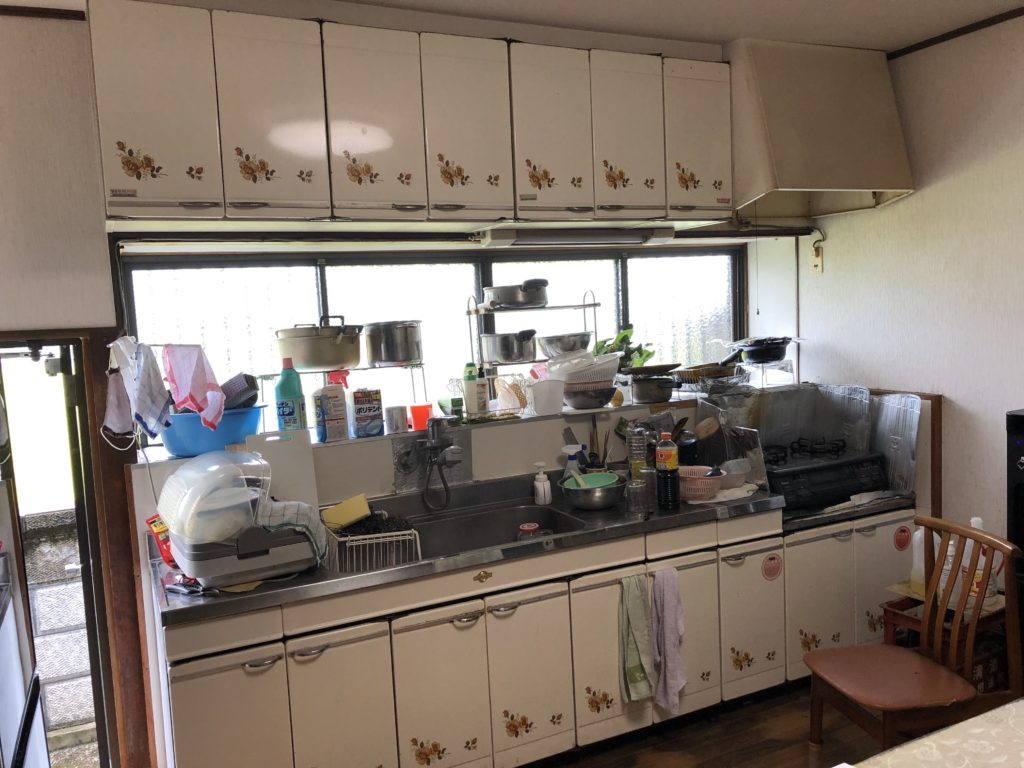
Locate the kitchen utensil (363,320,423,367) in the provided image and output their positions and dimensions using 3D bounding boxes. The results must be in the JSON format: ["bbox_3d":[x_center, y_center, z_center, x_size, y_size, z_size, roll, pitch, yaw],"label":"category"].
[{"bbox_3d":[-0.437,-0.148,3.066,0.205,0.160,0.205,-3,5,0],"label":"kitchen utensil"}]

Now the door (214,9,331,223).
[{"bbox_3d":[-0.681,-0.756,2.365,0.297,0.561,0.030,-5,6,-25],"label":"door"}]

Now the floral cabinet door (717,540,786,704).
[{"bbox_3d":[0.873,0.848,3.014,0.298,0.558,0.025,-5,6,-25],"label":"floral cabinet door"}]

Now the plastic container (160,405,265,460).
[{"bbox_3d":[-0.981,0.149,2.745,0.345,0.147,0.345,-5,6,-25],"label":"plastic container"}]

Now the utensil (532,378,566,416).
[{"bbox_3d":[0.135,0.056,3.280,0.120,0.124,0.120,-2,6,0],"label":"utensil"}]

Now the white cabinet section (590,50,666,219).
[{"bbox_3d":[0.402,-0.853,2.870,0.298,0.559,0.022,-5,6,-25],"label":"white cabinet section"}]

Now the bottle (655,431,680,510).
[{"bbox_3d":[0.553,0.304,2.925,0.080,0.268,0.080,-2,6,0],"label":"bottle"}]

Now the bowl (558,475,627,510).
[{"bbox_3d":[0.295,0.395,3.010,0.253,0.092,0.253,-2,6,0],"label":"bowl"}]

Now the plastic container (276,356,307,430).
[{"bbox_3d":[-0.753,0.061,2.819,0.092,0.282,0.068,-2,6,10],"label":"plastic container"}]

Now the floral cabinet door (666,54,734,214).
[{"bbox_3d":[0.672,-0.878,2.998,0.298,0.559,0.022,-5,6,-25],"label":"floral cabinet door"}]

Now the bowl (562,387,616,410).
[{"bbox_3d":[0.293,0.050,3.217,0.210,0.082,0.210,-3,6,0],"label":"bowl"}]

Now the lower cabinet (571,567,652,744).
[{"bbox_3d":[0.332,0.898,2.758,0.298,0.557,0.022,-5,6,-25],"label":"lower cabinet"}]

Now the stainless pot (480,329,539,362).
[{"bbox_3d":[0.011,-0.138,3.111,0.207,0.135,0.325,-5,6,-25],"label":"stainless pot"}]

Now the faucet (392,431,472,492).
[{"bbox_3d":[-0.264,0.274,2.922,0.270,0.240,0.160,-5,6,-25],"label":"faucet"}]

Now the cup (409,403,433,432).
[{"bbox_3d":[-0.334,0.119,3.007,0.076,0.094,0.076,-3,5,0],"label":"cup"}]

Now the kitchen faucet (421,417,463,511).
[{"bbox_3d":[-0.250,0.275,2.896,0.135,0.320,0.190,-5,6,-25],"label":"kitchen faucet"}]

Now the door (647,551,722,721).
[{"bbox_3d":[0.603,0.873,2.886,0.298,0.558,0.025,-5,6,-25],"label":"door"}]

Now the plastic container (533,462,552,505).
[{"bbox_3d":[0.116,0.363,3.073,0.068,0.158,0.062,-2,6,3],"label":"plastic container"}]

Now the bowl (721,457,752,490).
[{"bbox_3d":[0.861,0.351,3.211,0.140,0.080,0.140,-5,6,-25],"label":"bowl"}]

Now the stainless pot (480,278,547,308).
[{"bbox_3d":[0.044,-0.346,3.159,0.243,0.103,0.385,-5,6,-25],"label":"stainless pot"}]

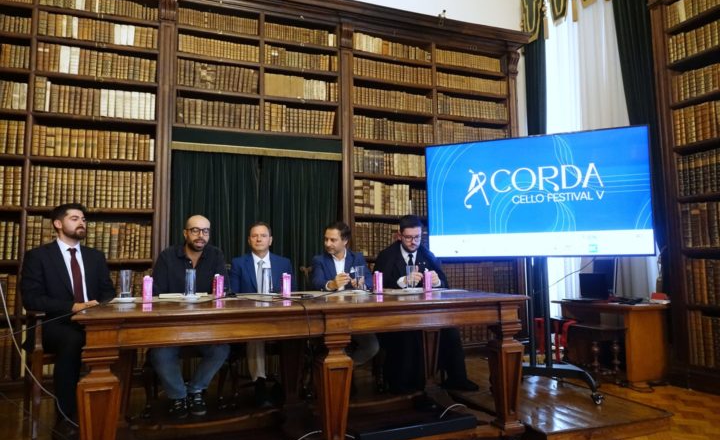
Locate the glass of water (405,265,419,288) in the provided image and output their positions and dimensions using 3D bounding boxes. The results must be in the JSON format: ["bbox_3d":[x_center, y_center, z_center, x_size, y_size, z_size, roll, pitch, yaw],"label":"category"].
[{"bbox_3d":[0.295,0.334,2.750,0.064,0.135,0.064,1,-6,-20],"label":"glass of water"}]

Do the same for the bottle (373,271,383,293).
[{"bbox_3d":[0.099,0.338,2.630,0.047,0.121,0.046,1,-6,-20],"label":"bottle"}]

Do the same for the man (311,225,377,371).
[{"bbox_3d":[-0.112,0.624,3.460,0.540,1.290,0.820,0,-5,-8],"label":"man"}]

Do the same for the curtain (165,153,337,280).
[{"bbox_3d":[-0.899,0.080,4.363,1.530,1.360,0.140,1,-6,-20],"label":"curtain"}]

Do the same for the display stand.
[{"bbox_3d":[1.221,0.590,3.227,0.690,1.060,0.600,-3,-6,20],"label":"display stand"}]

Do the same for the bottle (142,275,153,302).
[{"bbox_3d":[-0.943,0.304,2.130,0.047,0.121,0.046,2,-6,-25],"label":"bottle"}]

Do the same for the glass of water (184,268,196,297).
[{"bbox_3d":[-0.883,0.326,2.500,0.064,0.135,0.064,1,-6,-20],"label":"glass of water"}]

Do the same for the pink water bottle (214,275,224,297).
[{"bbox_3d":[-0.711,0.329,2.430,0.047,0.121,0.046,3,-6,-33],"label":"pink water bottle"}]

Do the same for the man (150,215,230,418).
[{"bbox_3d":[-1.137,0.609,3.220,0.550,1.300,0.820,1,-6,-20],"label":"man"}]

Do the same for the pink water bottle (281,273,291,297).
[{"bbox_3d":[-0.361,0.317,2.340,0.047,0.121,0.046,1,-6,-18],"label":"pink water bottle"}]

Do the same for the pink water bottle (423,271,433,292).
[{"bbox_3d":[0.370,0.332,2.610,0.047,0.121,0.046,0,-5,-12],"label":"pink water bottle"}]

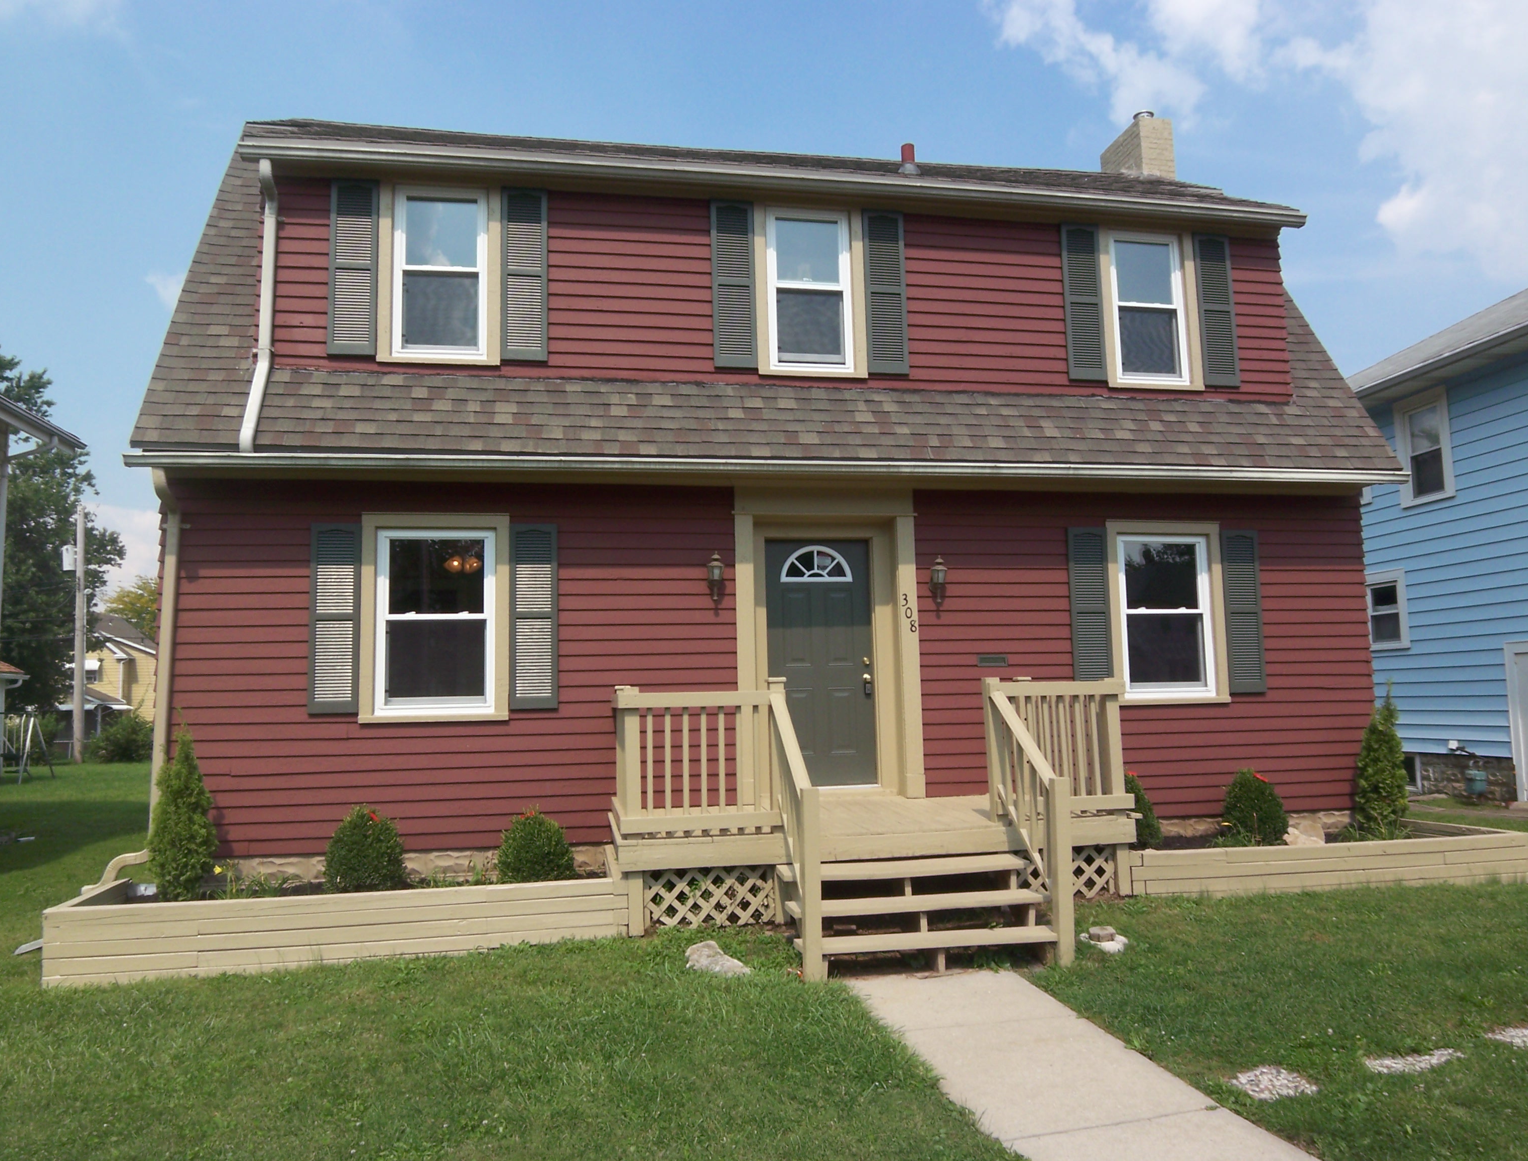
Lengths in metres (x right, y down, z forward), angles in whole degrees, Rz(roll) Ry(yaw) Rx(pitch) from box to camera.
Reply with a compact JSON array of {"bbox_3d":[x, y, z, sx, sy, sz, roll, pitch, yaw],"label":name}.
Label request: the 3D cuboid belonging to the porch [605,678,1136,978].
[{"bbox_3d":[0.773,1.510,7.094,3.560,1.670,2.500,0,-5,-10],"label":"porch"}]

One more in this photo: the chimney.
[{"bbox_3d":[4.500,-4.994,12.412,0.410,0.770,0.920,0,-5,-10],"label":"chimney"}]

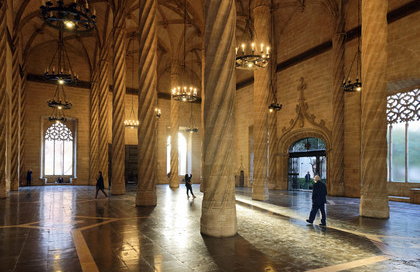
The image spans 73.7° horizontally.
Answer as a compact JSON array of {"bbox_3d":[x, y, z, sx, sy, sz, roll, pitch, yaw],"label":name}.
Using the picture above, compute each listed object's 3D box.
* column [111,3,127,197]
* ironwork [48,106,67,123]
[{"bbox_3d":[-6.594,-2.272,20.200,1.030,12.986,1.030,2,-4,-29],"label":"column"},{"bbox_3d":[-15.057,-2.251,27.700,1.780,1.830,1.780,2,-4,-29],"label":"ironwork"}]

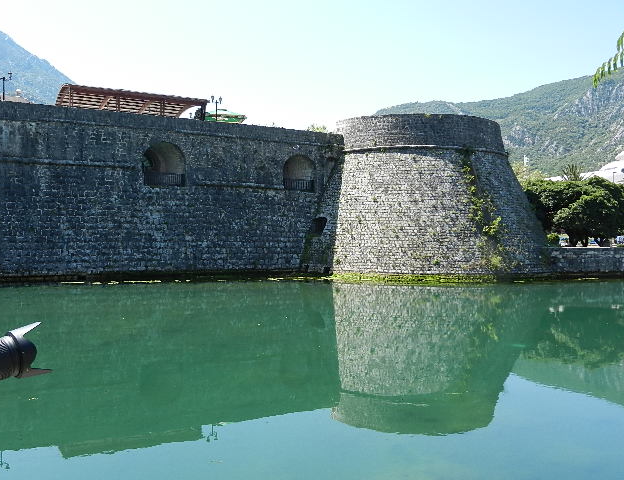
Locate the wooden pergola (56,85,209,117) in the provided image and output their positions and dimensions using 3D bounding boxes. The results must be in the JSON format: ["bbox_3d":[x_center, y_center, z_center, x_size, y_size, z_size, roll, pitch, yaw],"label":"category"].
[{"bbox_3d":[-14.276,-9.877,48.709,10.800,3.100,5.000,0,1,-26],"label":"wooden pergola"}]

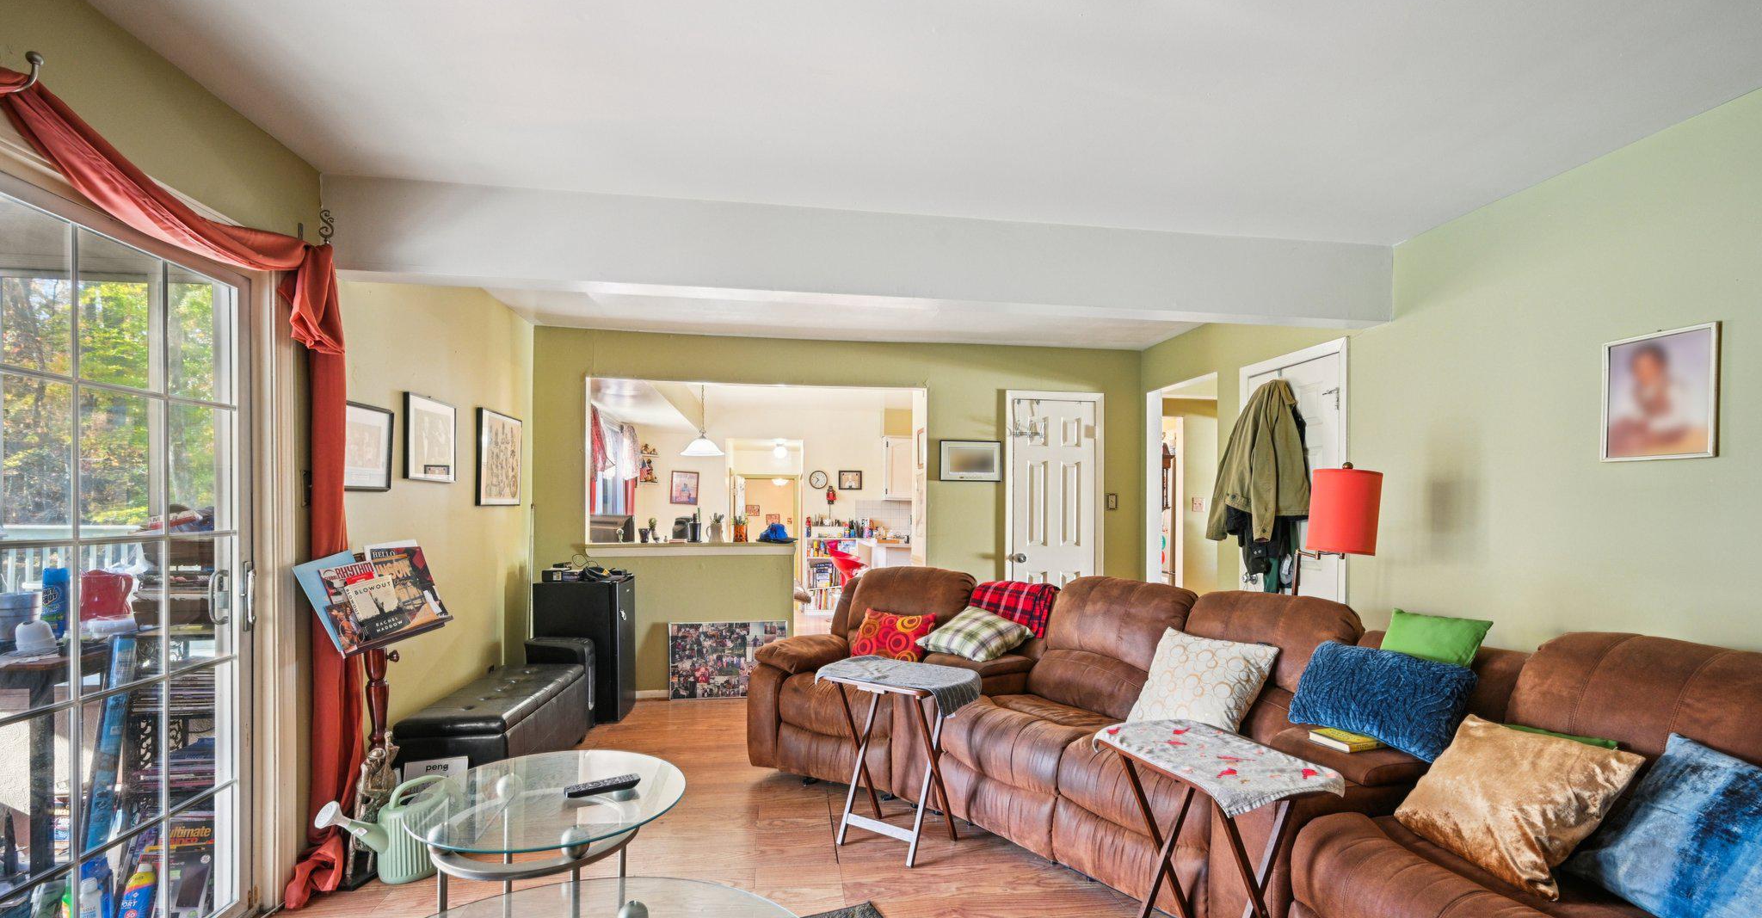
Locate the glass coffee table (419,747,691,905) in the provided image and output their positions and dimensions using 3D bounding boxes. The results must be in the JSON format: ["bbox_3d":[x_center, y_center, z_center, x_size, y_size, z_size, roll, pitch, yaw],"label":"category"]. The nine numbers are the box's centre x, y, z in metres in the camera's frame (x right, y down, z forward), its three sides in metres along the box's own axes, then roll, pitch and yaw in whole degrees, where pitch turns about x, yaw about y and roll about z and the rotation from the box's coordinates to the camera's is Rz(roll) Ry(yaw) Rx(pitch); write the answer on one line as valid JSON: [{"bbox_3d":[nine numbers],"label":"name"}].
[{"bbox_3d":[-0.824,1.118,1.985,0.670,0.550,0.670,0,-1,-6],"label":"glass coffee table"}]

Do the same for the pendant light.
[{"bbox_3d":[-1.571,-0.364,6.900,0.390,0.690,0.390,0,-1,-9],"label":"pendant light"}]

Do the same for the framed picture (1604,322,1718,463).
[{"bbox_3d":[2.415,-0.193,2.450,0.025,0.393,0.325,0,-1,-8],"label":"framed picture"}]

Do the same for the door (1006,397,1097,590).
[{"bbox_3d":[1.250,0.575,5.690,0.700,2.070,0.060,0,-1,-9],"label":"door"}]

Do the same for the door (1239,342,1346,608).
[{"bbox_3d":[2.180,0.485,4.170,0.070,2.080,0.850,0,-1,-8],"label":"door"}]

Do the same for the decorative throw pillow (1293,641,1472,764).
[{"bbox_3d":[1.412,0.681,2.200,0.130,0.280,0.440,35,-17,-25],"label":"decorative throw pillow"}]

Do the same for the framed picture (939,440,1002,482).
[{"bbox_3d":[0.637,0.017,5.550,0.450,0.295,0.025,0,-1,-9],"label":"framed picture"}]

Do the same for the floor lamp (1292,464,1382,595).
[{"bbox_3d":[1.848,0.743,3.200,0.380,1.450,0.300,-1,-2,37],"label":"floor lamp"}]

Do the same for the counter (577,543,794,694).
[{"bbox_3d":[-1.270,1.085,5.310,1.400,1.030,0.330,0,-1,-9],"label":"counter"}]

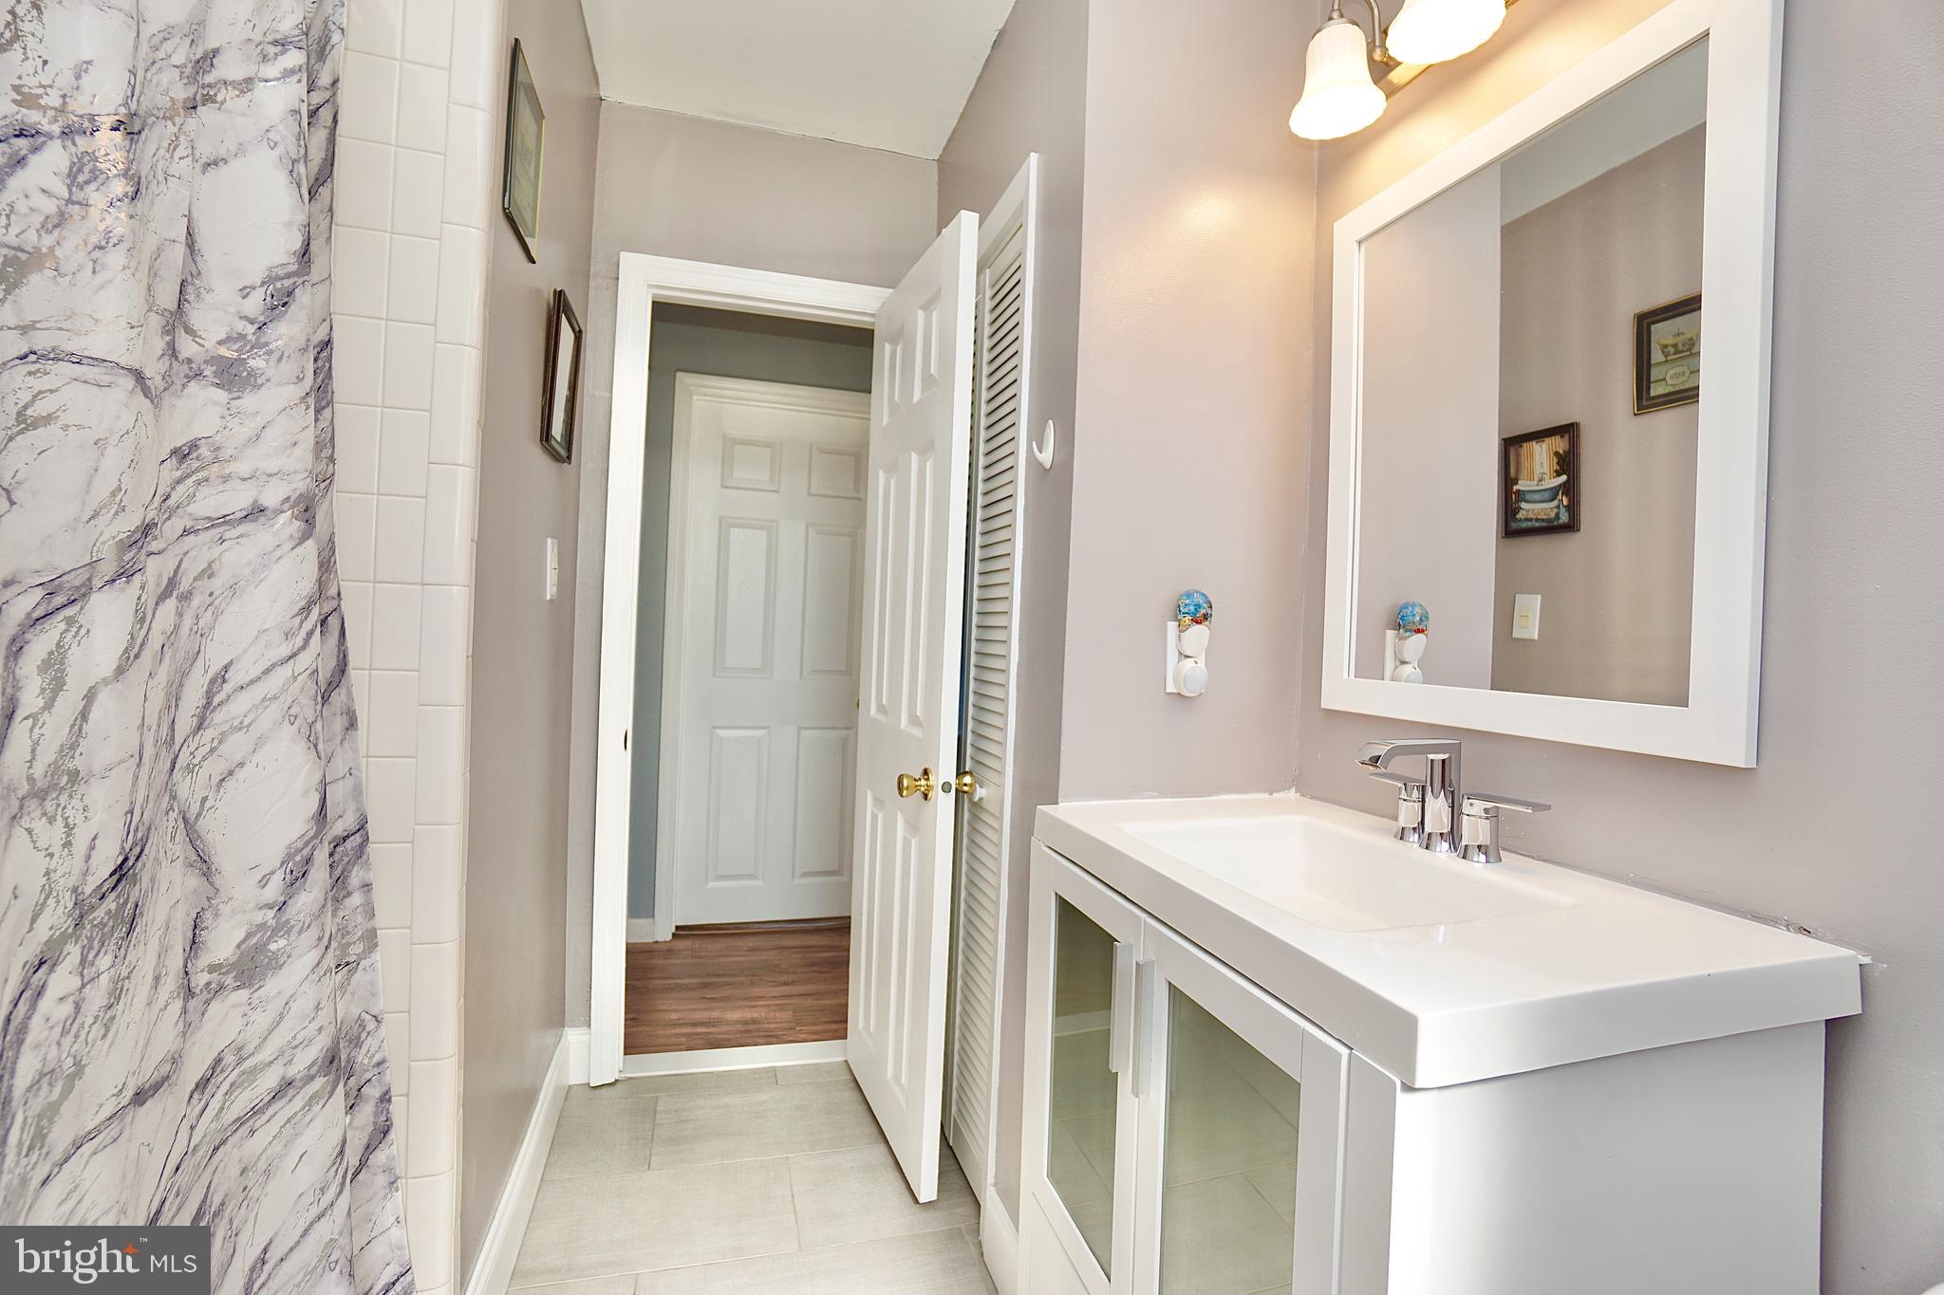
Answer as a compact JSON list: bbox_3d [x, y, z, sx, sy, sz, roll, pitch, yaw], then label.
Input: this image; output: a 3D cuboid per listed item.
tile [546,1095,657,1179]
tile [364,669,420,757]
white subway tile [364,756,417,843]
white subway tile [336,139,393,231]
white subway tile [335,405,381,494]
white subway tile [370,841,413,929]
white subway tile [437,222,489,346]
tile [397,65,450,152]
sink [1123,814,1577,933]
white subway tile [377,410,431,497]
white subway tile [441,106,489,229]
[{"bbox_3d":[-0.855,1.138,1.883,0.220,0.010,0.303,2,0,-17],"label":"tile"},{"bbox_3d":[-0.732,0.085,1.027,0.052,0.108,0.009,2,0,-17],"label":"tile"},{"bbox_3d":[-0.739,0.194,1.032,0.050,0.108,0.009,2,0,-17],"label":"white subway tile"},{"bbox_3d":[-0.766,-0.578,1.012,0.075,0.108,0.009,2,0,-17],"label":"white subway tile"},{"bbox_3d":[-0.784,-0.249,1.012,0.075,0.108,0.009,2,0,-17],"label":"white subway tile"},{"bbox_3d":[-0.742,0.303,1.033,0.050,0.108,0.009,2,0,-17],"label":"white subway tile"},{"bbox_3d":[-0.658,-0.467,1.048,0.051,0.152,0.009,2,0,-17],"label":"white subway tile"},{"bbox_3d":[-0.693,-0.678,1.024,0.053,0.108,0.009,2,0,-17],"label":"tile"},{"bbox_3d":[0.447,0.335,1.051,0.340,0.120,0.465,2,0,-16],"label":"sink"},{"bbox_3d":[-0.736,-0.252,1.054,0.051,0.111,0.009,2,0,-16],"label":"white subway tile"},{"bbox_3d":[-0.649,-0.620,1.048,0.051,0.152,0.009,2,0,-17],"label":"white subway tile"}]

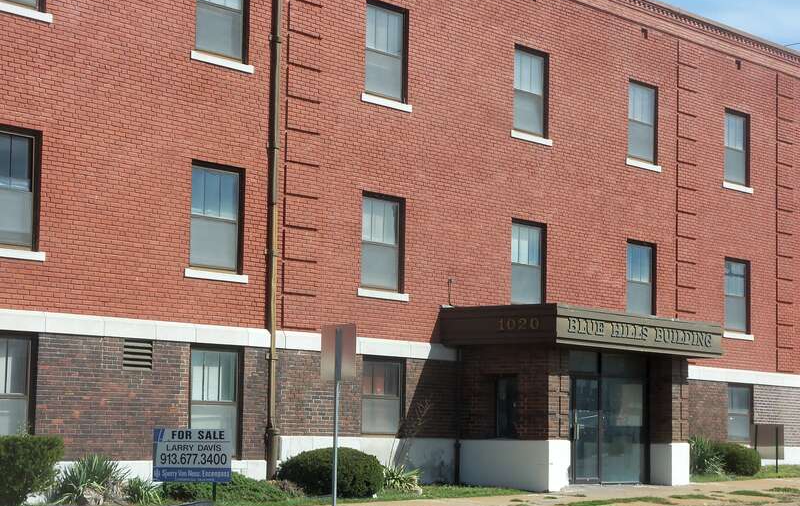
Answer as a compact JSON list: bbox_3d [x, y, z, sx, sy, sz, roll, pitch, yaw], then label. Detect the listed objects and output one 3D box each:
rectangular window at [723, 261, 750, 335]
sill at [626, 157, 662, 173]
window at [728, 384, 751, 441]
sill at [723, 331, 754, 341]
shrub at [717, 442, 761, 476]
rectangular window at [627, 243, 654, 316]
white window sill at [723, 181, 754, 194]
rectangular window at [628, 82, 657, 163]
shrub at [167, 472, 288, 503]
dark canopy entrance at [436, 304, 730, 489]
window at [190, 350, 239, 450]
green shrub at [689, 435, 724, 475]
[{"bbox_3d":[7.571,0.976,41.774,0.150,1.656,1.168,-4,-8,38],"label":"rectangular window"},{"bbox_3d":[5.142,-1.851,39.156,0.180,0.130,1.400,-4,-8,39],"label":"sill"},{"bbox_3d":[7.683,3.640,41.872,0.150,1.320,1.150,-4,-8,39],"label":"window"},{"bbox_3d":[7.683,1.891,42.011,0.180,0.130,1.400,-4,-8,39],"label":"sill"},{"bbox_3d":[7.249,4.401,39.592,0.900,0.700,0.920,1,-6,0],"label":"shrub"},{"bbox_3d":[5.140,0.615,39.420,0.140,1.719,1.197,-4,-7,38],"label":"rectangular window"},{"bbox_3d":[7.830,-1.494,42.953,0.180,0.133,1.430,-4,-7,38],"label":"white window sill"},{"bbox_3d":[5.116,-2.762,39.283,0.150,1.690,1.150,-4,-8,39],"label":"rectangular window"},{"bbox_3d":[-2.575,3.493,27.600,1.250,0.460,2.100,-4,-8,38],"label":"shrub"},{"bbox_3d":[3.547,2.824,35.062,2.529,3.219,5.902,-4,-7,38],"label":"dark canopy entrance"},{"bbox_3d":[-2.865,2.290,28.466,0.150,1.711,1.168,-4,-8,38],"label":"window"},{"bbox_3d":[6.341,4.206,38.500,0.900,0.820,0.920,1,-6,0],"label":"green shrub"}]

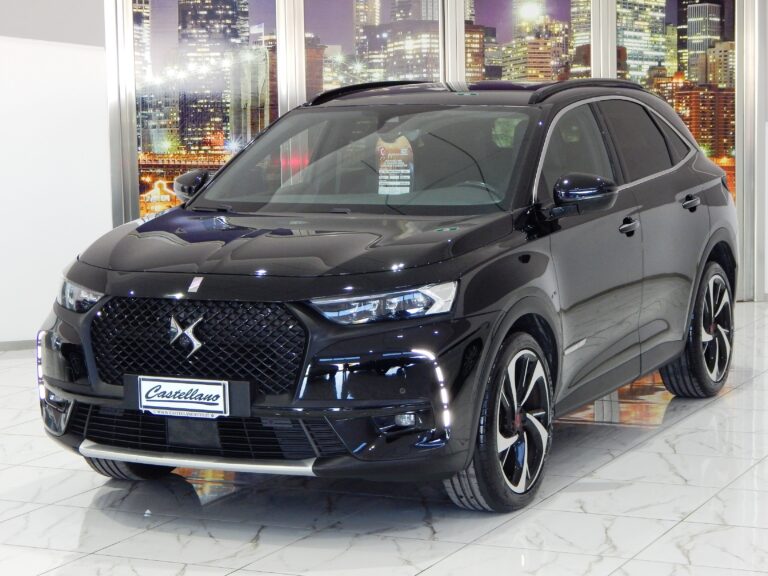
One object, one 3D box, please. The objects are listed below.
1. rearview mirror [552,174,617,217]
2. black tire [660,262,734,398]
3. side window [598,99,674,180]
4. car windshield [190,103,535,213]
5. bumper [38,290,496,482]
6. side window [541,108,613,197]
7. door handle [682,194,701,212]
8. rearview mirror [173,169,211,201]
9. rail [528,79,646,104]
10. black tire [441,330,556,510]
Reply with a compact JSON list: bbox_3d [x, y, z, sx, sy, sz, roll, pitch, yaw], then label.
[{"bbox_3d":[0.821,-0.389,7.626,0.270,0.170,0.200,2,7,25],"label":"rearview mirror"},{"bbox_3d":[1.596,0.203,9.598,0.235,0.715,0.715,2,7,25],"label":"black tire"},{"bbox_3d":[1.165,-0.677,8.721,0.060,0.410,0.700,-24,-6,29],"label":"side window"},{"bbox_3d":[-0.039,-0.532,7.961,1.480,0.130,0.970,2,36,25],"label":"car windshield"},{"bbox_3d":[-0.569,0.333,6.913,1.870,0.650,0.630,2,7,25],"label":"bumper"},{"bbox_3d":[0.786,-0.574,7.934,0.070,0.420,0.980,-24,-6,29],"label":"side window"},{"bbox_3d":[1.473,-0.401,9.041,0.060,0.075,0.220,2,7,25],"label":"door handle"},{"bbox_3d":[-0.848,-0.453,8.421,0.270,0.170,0.200,2,7,25],"label":"rearview mirror"},{"bbox_3d":[0.972,-0.912,8.719,0.080,0.100,1.700,2,7,25],"label":"rail"},{"bbox_3d":[0.426,0.494,7.140,0.235,0.715,0.715,2,7,25],"label":"black tire"}]

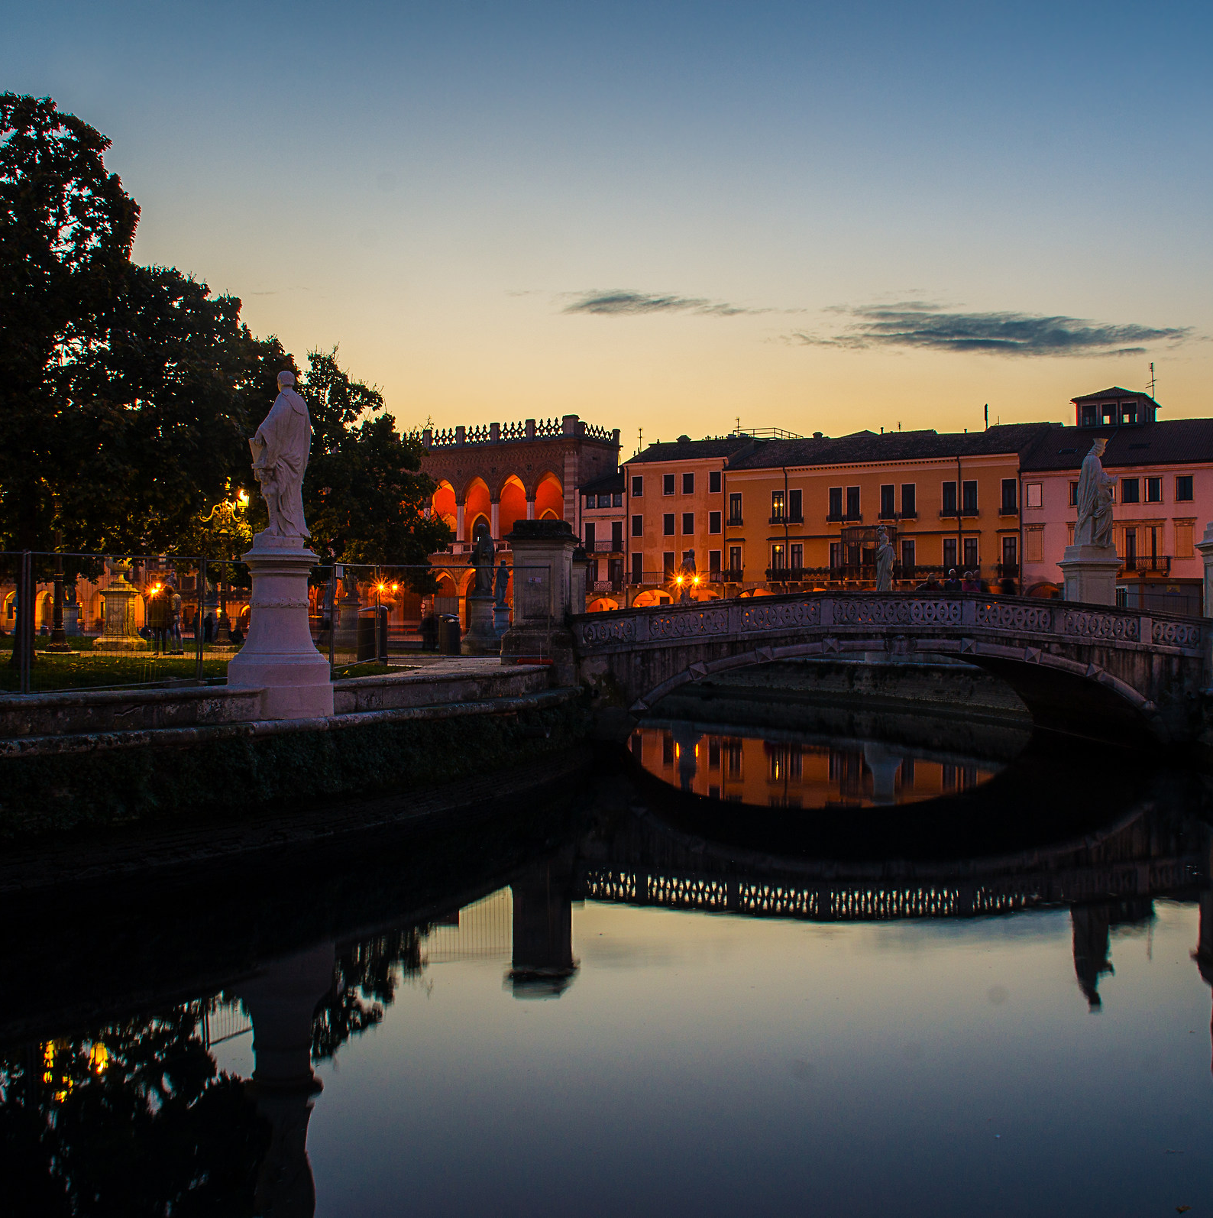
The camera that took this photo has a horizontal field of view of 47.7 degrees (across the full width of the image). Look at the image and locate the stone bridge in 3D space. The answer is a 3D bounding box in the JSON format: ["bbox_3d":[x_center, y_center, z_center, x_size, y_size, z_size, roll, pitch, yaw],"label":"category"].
[{"bbox_3d":[6.950,1.400,36.800,15.100,3.650,8.300,0,0,2],"label":"stone bridge"}]

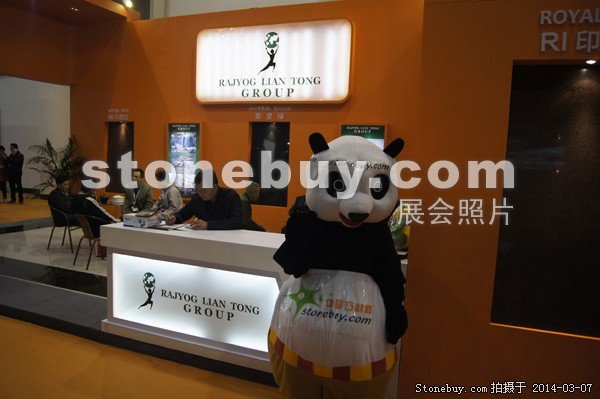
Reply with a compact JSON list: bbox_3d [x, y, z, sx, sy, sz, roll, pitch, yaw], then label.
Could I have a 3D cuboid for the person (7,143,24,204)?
[{"bbox_3d":[-8.173,-0.741,12.897,0.480,1.740,0.340,5,6,24],"label":"person"}]

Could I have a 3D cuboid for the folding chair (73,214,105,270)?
[{"bbox_3d":[-2.828,0.554,6.264,0.540,0.730,0.530,7,8,40],"label":"folding chair"}]

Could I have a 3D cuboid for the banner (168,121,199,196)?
[{"bbox_3d":[-2.406,-0.793,9.181,0.730,1.530,0.060,5,7,21],"label":"banner"}]

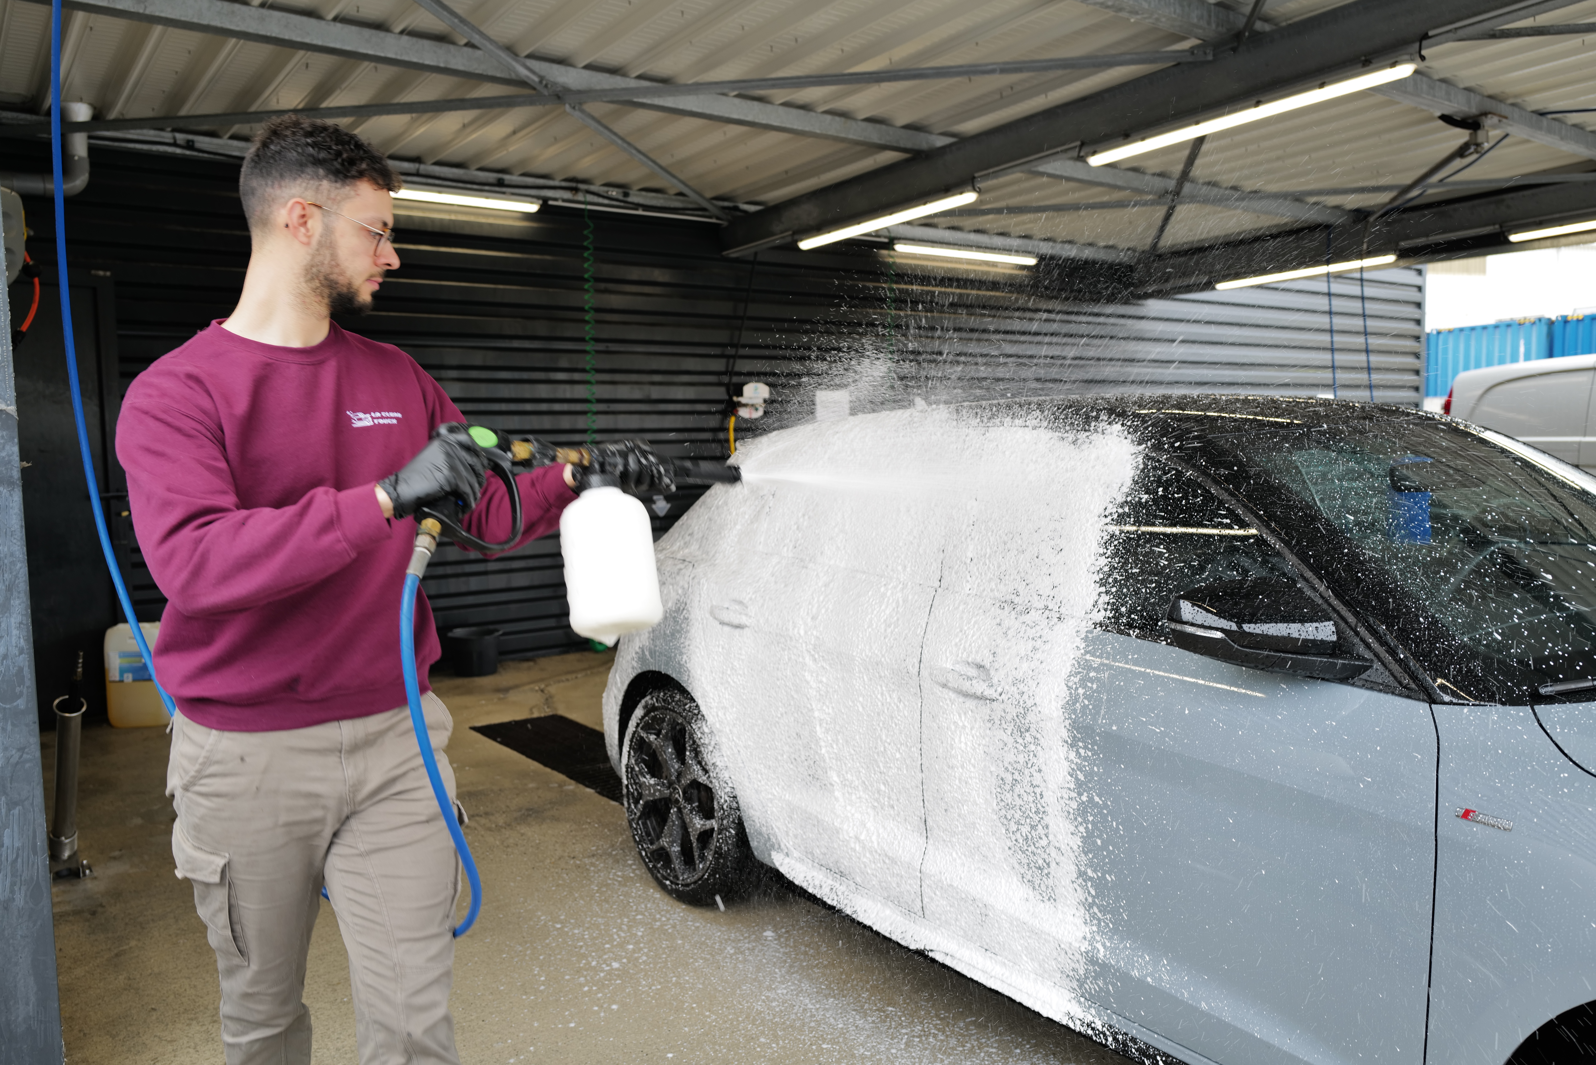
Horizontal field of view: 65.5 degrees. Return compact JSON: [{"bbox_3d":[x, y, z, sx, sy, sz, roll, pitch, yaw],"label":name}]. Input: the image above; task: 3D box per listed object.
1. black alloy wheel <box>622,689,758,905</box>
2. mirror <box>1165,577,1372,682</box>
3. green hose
[{"bbox_3d":[-0.281,0.739,3.557,0.220,0.628,0.628,-4,5,-36],"label":"black alloy wheel"},{"bbox_3d":[0.730,0.145,1.933,0.215,0.165,0.225,-4,5,-36],"label":"mirror"},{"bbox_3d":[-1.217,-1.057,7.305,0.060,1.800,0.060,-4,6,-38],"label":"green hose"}]

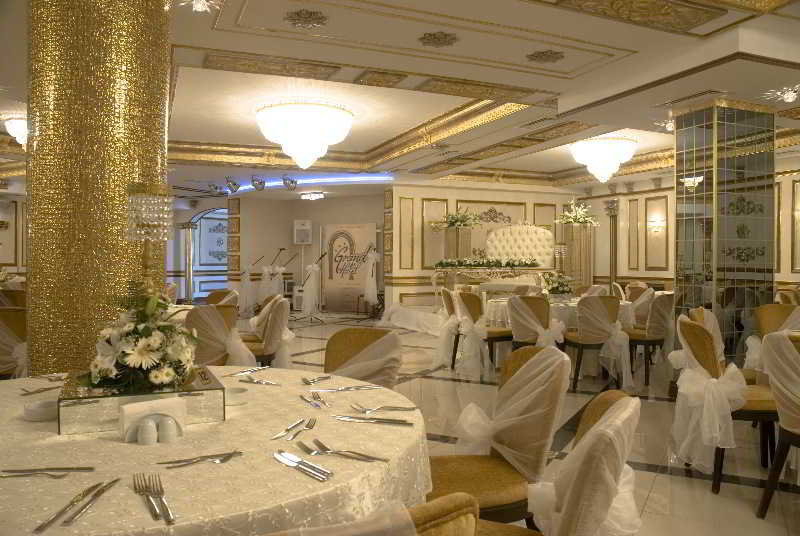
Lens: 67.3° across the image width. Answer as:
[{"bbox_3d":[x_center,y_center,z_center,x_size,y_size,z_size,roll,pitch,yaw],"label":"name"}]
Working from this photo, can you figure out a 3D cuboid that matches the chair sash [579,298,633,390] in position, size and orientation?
[{"bbox_3d":[1.900,0.695,5.520,0.500,0.840,0.250,0,0,-8],"label":"chair sash"}]

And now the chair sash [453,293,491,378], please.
[{"bbox_3d":[0.730,0.686,6.220,0.270,0.840,0.440,0,0,-30],"label":"chair sash"}]

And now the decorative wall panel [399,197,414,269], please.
[{"bbox_3d":[0.113,-0.642,10.842,0.300,1.300,0.040,-1,1,-24],"label":"decorative wall panel"}]

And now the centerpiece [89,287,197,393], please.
[{"bbox_3d":[-0.695,0.177,1.620,0.300,0.250,0.290,0,0,-23],"label":"centerpiece"}]

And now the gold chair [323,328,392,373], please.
[{"bbox_3d":[-0.310,0.755,2.768,0.480,0.910,0.580,0,1,25],"label":"gold chair"}]

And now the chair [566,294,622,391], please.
[{"bbox_3d":[1.842,0.689,5.771,0.470,0.880,0.560,0,1,-9],"label":"chair"}]

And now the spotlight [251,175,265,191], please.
[{"bbox_3d":[-2.605,-1.563,10.984,0.250,0.290,0.270,0,1,-9],"label":"spotlight"}]

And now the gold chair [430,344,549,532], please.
[{"bbox_3d":[0.227,0.743,2.111,0.560,0.890,0.470,0,1,-18],"label":"gold chair"}]

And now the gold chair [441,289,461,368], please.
[{"bbox_3d":[0.790,0.682,6.900,0.550,0.880,0.470,0,0,-15],"label":"gold chair"}]

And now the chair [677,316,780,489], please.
[{"bbox_3d":[1.960,0.748,3.458,0.580,0.910,0.480,0,1,2],"label":"chair"}]

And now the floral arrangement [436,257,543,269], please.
[{"bbox_3d":[1.580,-0.107,10.600,2.150,0.210,0.270,0,0,-23],"label":"floral arrangement"}]

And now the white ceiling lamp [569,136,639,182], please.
[{"bbox_3d":[2.596,-1.357,7.681,0.870,0.550,0.870,-1,1,-24],"label":"white ceiling lamp"}]

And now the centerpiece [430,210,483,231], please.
[{"bbox_3d":[1.099,-0.944,11.691,0.980,0.420,0.750,0,1,-11],"label":"centerpiece"}]

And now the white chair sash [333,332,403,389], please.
[{"bbox_3d":[-0.173,0.672,2.880,0.450,0.710,0.220,0,1,30],"label":"white chair sash"}]

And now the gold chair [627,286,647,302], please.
[{"bbox_3d":[3.020,0.700,7.908,0.580,0.910,0.480,0,1,-30],"label":"gold chair"}]

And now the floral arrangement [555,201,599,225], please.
[{"bbox_3d":[3.453,-1.089,11.689,0.800,0.560,0.700,0,1,-11],"label":"floral arrangement"}]

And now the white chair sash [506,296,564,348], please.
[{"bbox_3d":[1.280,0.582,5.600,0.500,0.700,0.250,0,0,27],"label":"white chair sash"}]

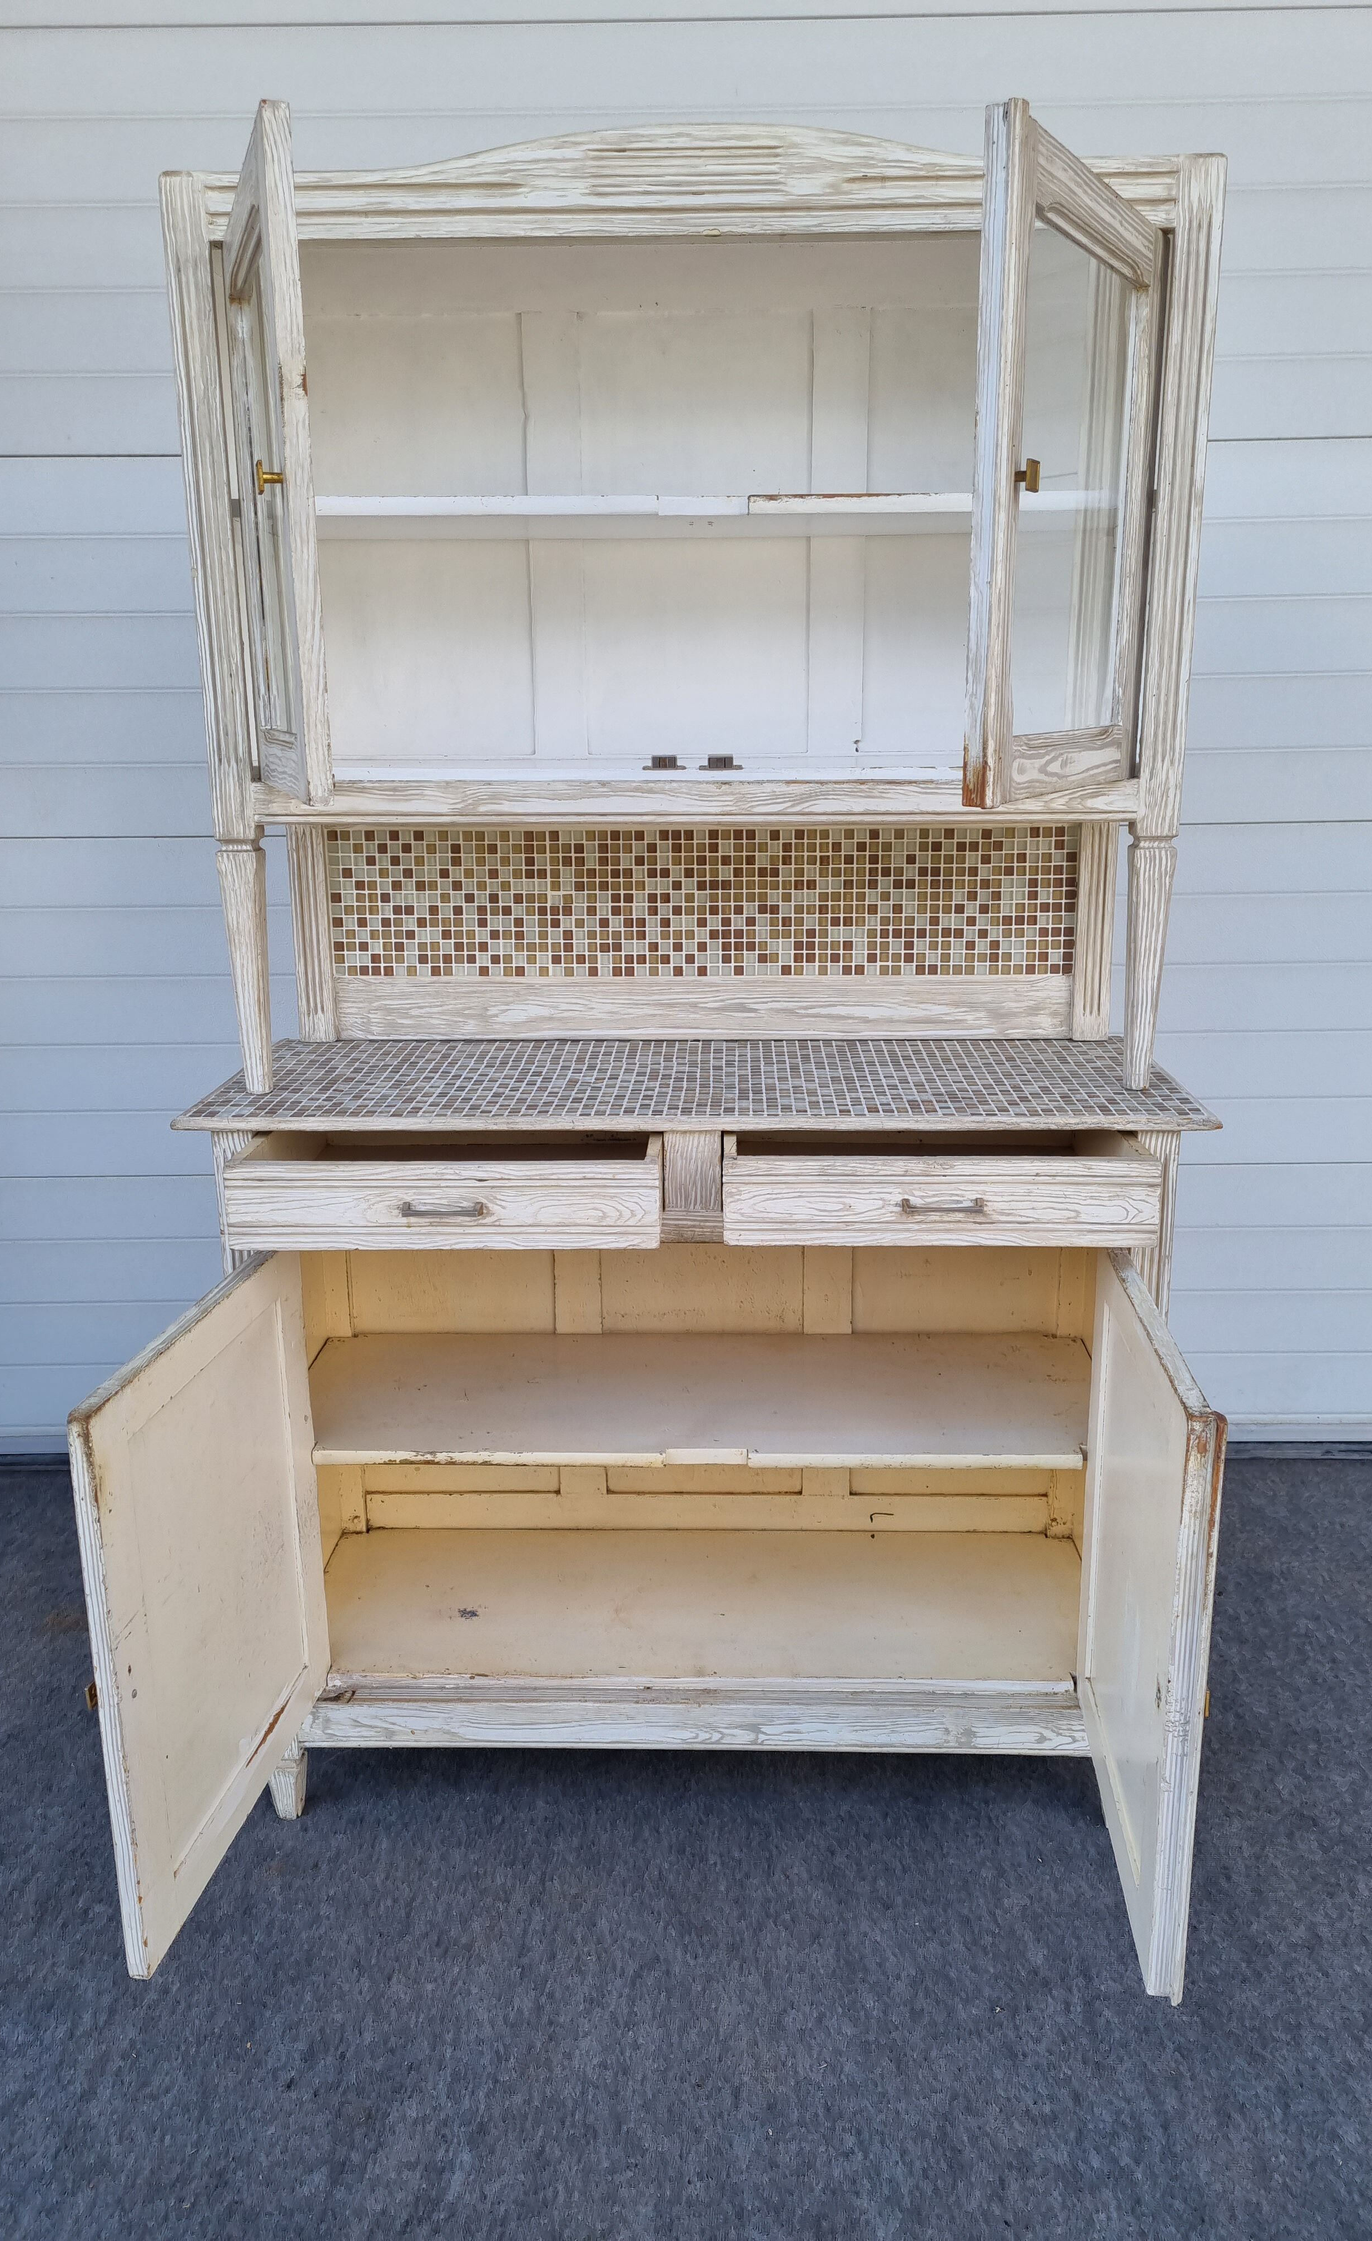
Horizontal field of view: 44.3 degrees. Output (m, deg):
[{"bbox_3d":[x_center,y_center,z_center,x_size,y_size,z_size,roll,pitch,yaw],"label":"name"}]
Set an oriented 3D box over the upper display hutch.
[{"bbox_3d":[0.005,-0.524,1.850,1.140,1.060,0.800,0,15,2],"label":"upper display hutch"}]

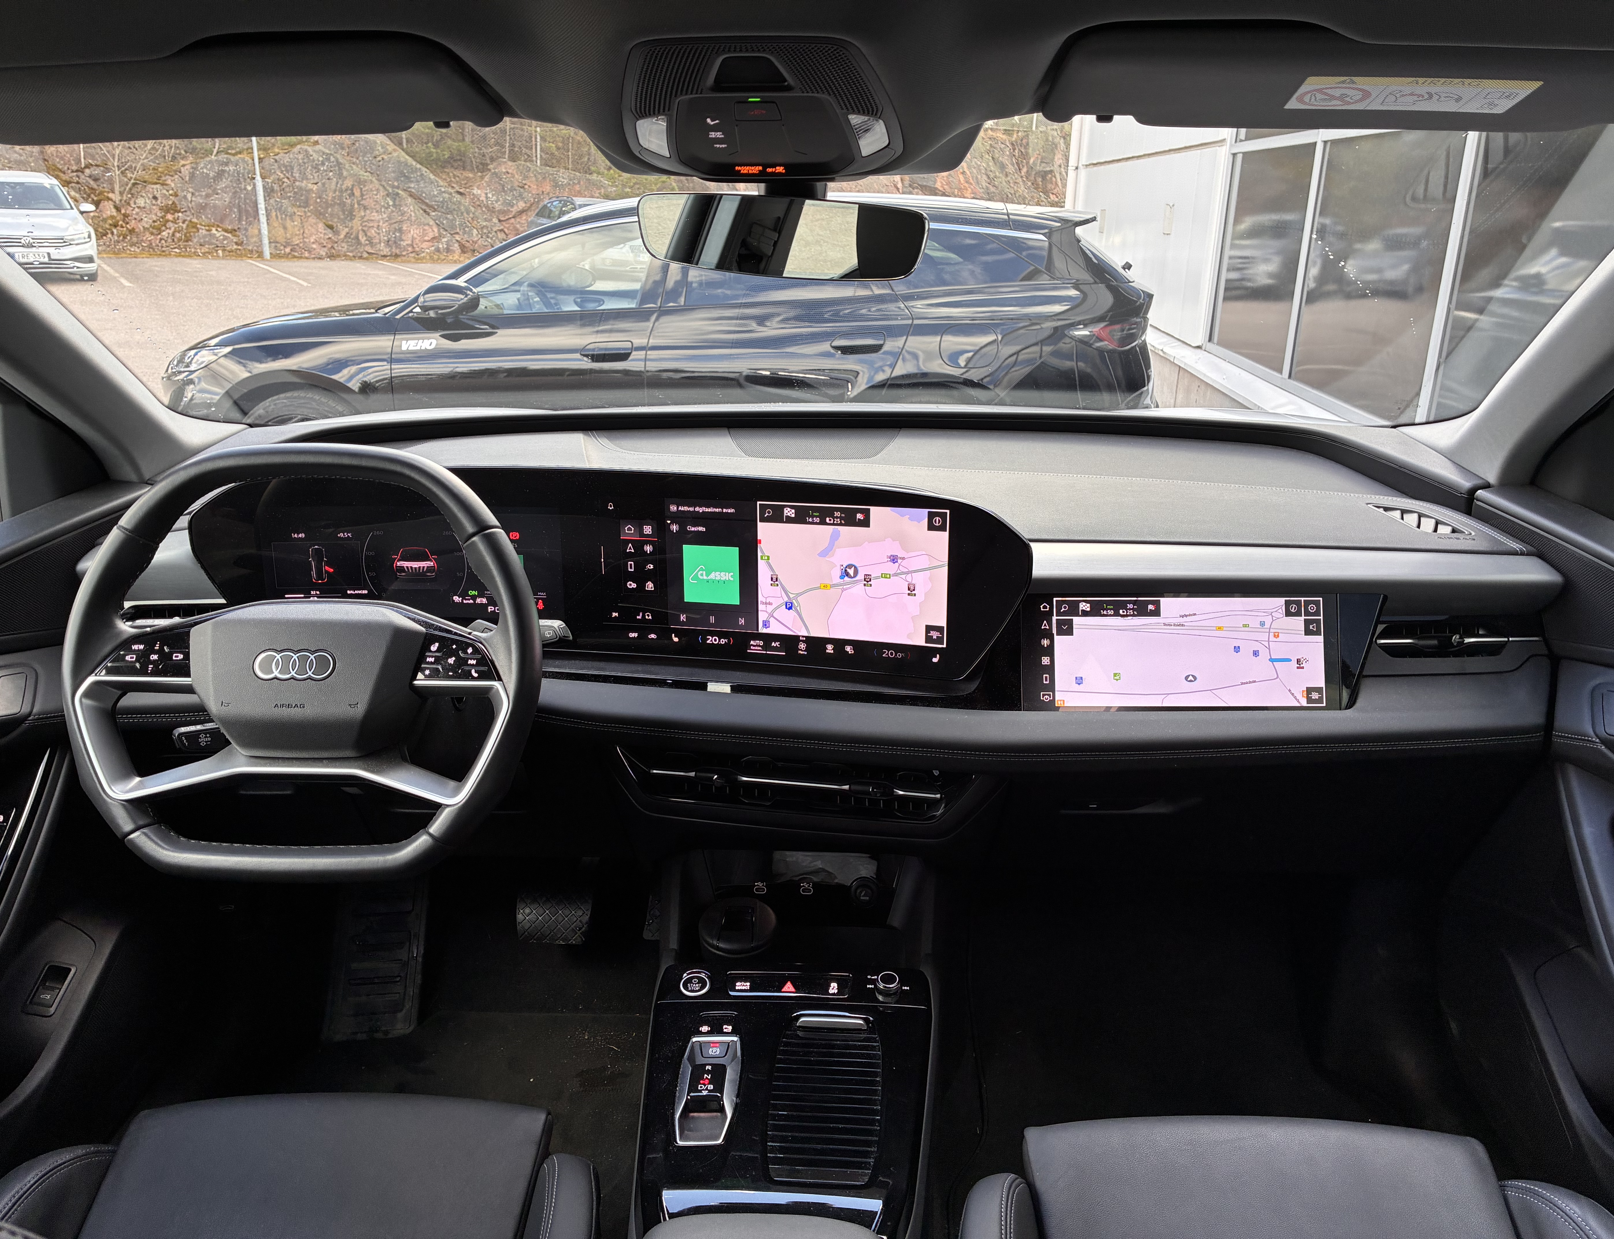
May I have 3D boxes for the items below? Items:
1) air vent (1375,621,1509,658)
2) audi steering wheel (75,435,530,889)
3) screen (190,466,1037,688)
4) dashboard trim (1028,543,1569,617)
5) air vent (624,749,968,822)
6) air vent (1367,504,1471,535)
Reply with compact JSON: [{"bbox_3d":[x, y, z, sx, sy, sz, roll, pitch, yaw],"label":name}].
[{"bbox_3d":[0.571,0.018,1.115,0.115,0.030,0.033,0,13,-1],"label":"air vent"},{"bbox_3d":[-0.391,0.032,0.982,0.372,0.342,0.100,1,-5,2],"label":"audi steering wheel"},{"bbox_3d":[-0.182,-0.048,1.122,0.755,0.172,0.071,3,8,5],"label":"screen"},{"bbox_3d":[0.433,-0.036,1.105,0.465,0.046,0.060,2,4,3],"label":"dashboard trim"},{"bbox_3d":[-0.015,0.153,1.155,0.312,0.044,0.042,4,14,10],"label":"air vent"},{"bbox_3d":[0.595,-0.097,1.205,0.032,0.018,0.115,-5,19,-17],"label":"air vent"}]

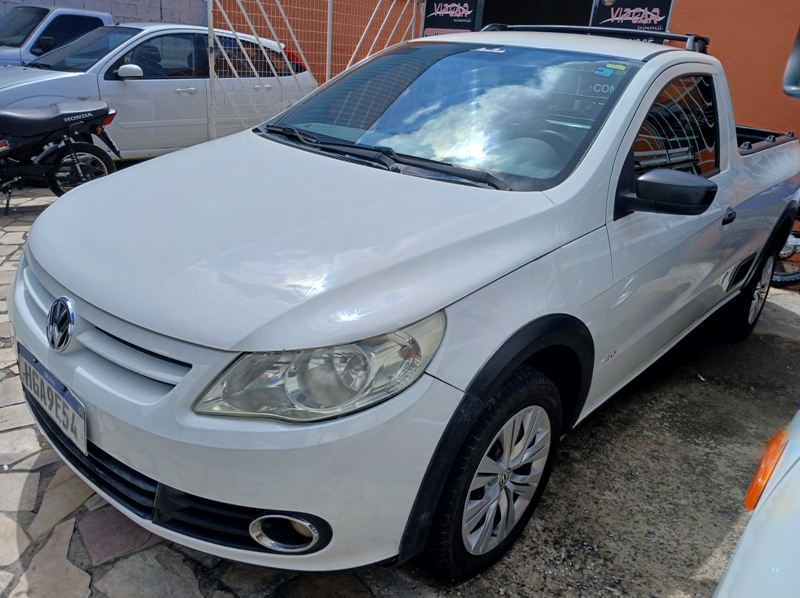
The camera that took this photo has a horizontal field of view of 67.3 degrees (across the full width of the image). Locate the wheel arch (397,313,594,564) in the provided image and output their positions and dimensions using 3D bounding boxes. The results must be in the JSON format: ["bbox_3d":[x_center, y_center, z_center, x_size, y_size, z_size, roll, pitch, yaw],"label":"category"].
[{"bbox_3d":[0.283,0.282,1.520,0.110,0.490,0.800,21,25,37],"label":"wheel arch"}]

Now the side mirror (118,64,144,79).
[{"bbox_3d":[-2.501,-2.109,5.577,0.230,0.145,0.130,19,26,35],"label":"side mirror"}]

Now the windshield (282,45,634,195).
[{"bbox_3d":[0.146,-0.713,2.121,1.270,0.110,0.860,21,54,37],"label":"windshield"}]

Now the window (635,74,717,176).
[{"bbox_3d":[0.940,-0.565,2.030,0.060,0.410,0.870,4,14,42],"label":"window"}]

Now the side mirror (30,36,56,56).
[{"bbox_3d":[-4.271,-3.046,7.220,0.270,0.210,0.150,19,26,35],"label":"side mirror"}]

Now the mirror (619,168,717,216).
[{"bbox_3d":[0.738,-0.300,1.642,0.230,0.120,0.125,21,25,37],"label":"mirror"}]

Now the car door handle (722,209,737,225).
[{"bbox_3d":[1.331,-0.338,2.422,0.045,0.070,0.160,21,25,37],"label":"car door handle"}]

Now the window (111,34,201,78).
[{"bbox_3d":[-2.441,-2.394,5.899,0.060,0.460,1.000,-3,12,41],"label":"window"}]

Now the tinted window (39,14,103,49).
[{"bbox_3d":[-4.180,-3.345,7.600,0.070,0.450,0.900,1,15,41],"label":"tinted window"}]

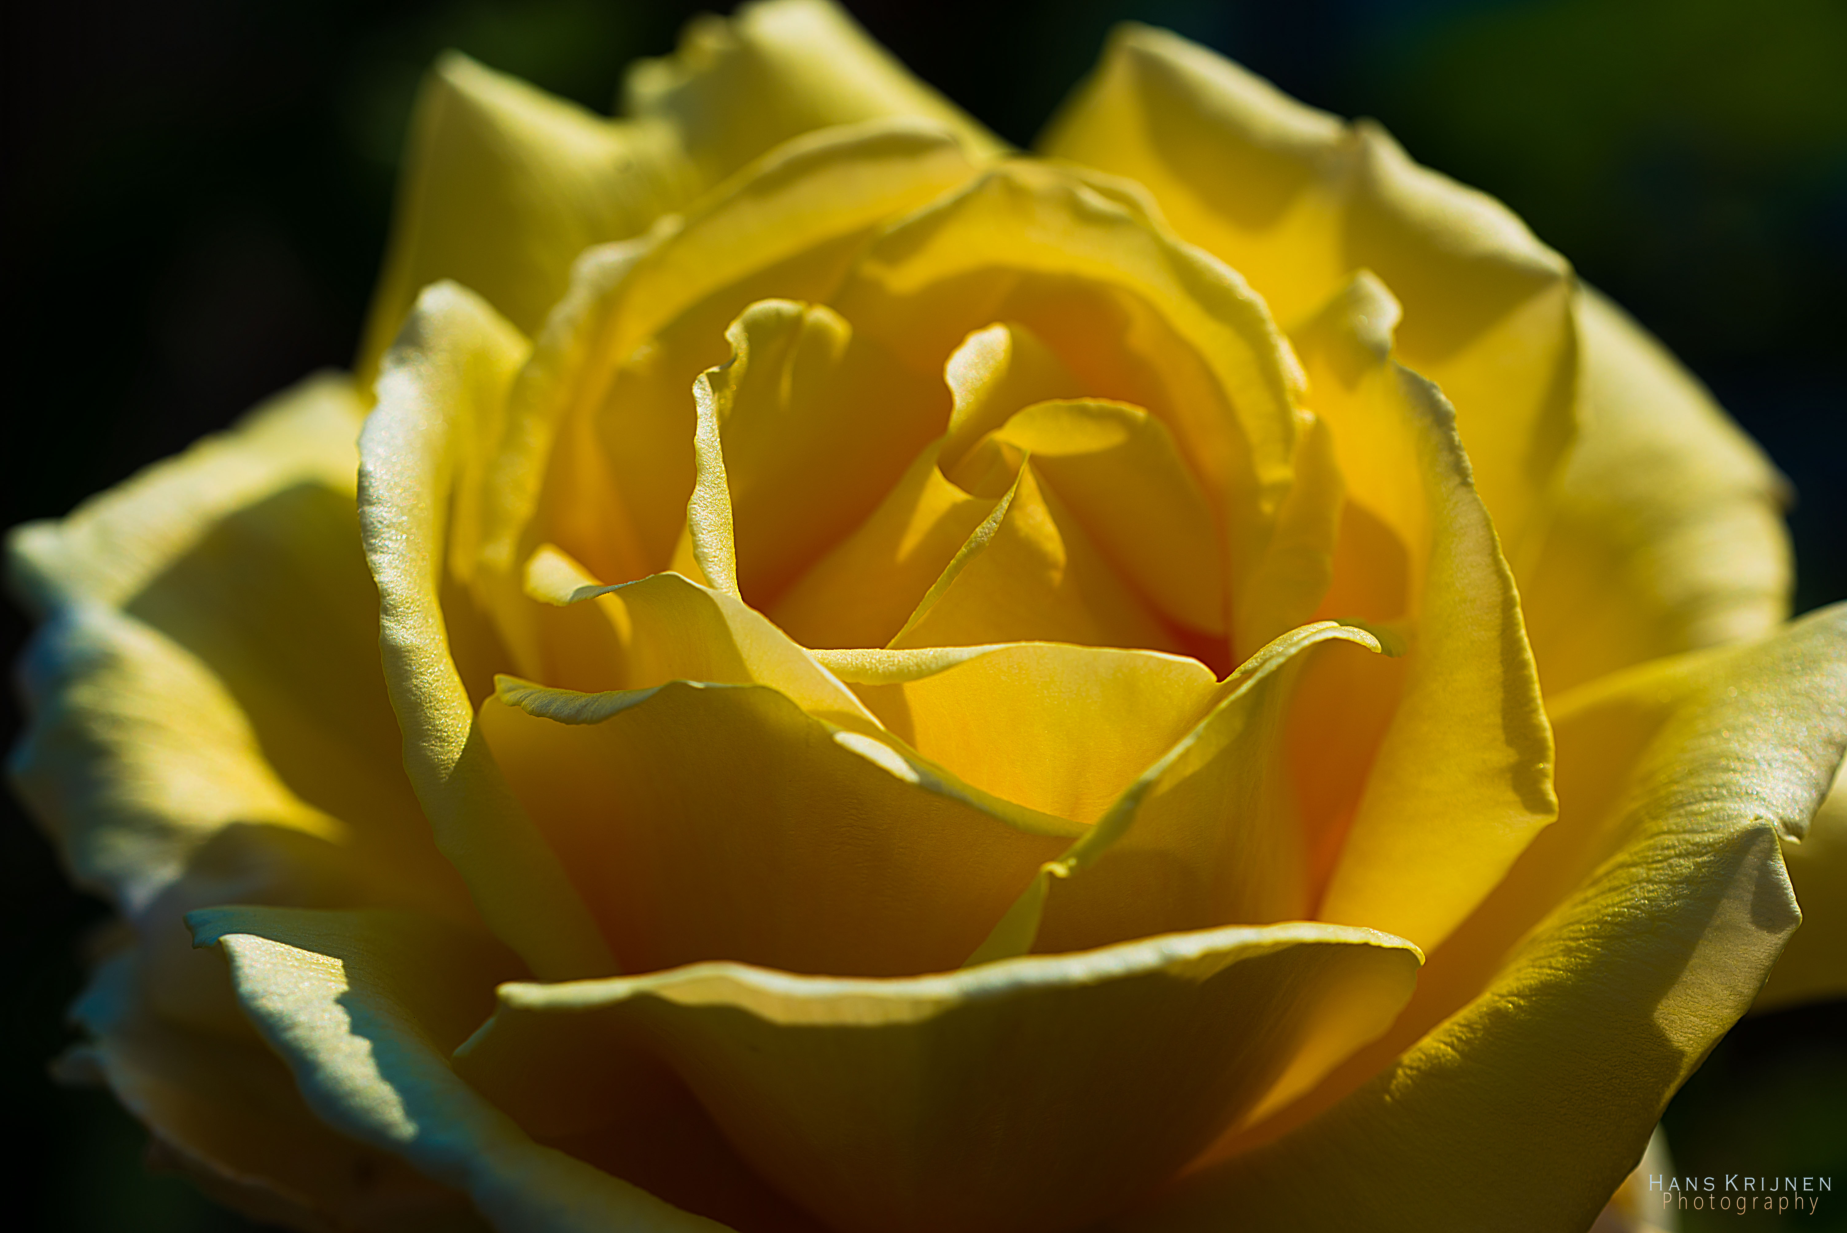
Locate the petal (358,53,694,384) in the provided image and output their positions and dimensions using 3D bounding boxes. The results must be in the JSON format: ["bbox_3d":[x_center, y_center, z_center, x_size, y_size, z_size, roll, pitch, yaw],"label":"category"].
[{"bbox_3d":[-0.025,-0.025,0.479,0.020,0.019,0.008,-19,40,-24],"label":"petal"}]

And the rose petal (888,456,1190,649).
[{"bbox_3d":[0.007,-0.004,0.454,0.017,0.012,0.006,-3,36,-4],"label":"rose petal"}]

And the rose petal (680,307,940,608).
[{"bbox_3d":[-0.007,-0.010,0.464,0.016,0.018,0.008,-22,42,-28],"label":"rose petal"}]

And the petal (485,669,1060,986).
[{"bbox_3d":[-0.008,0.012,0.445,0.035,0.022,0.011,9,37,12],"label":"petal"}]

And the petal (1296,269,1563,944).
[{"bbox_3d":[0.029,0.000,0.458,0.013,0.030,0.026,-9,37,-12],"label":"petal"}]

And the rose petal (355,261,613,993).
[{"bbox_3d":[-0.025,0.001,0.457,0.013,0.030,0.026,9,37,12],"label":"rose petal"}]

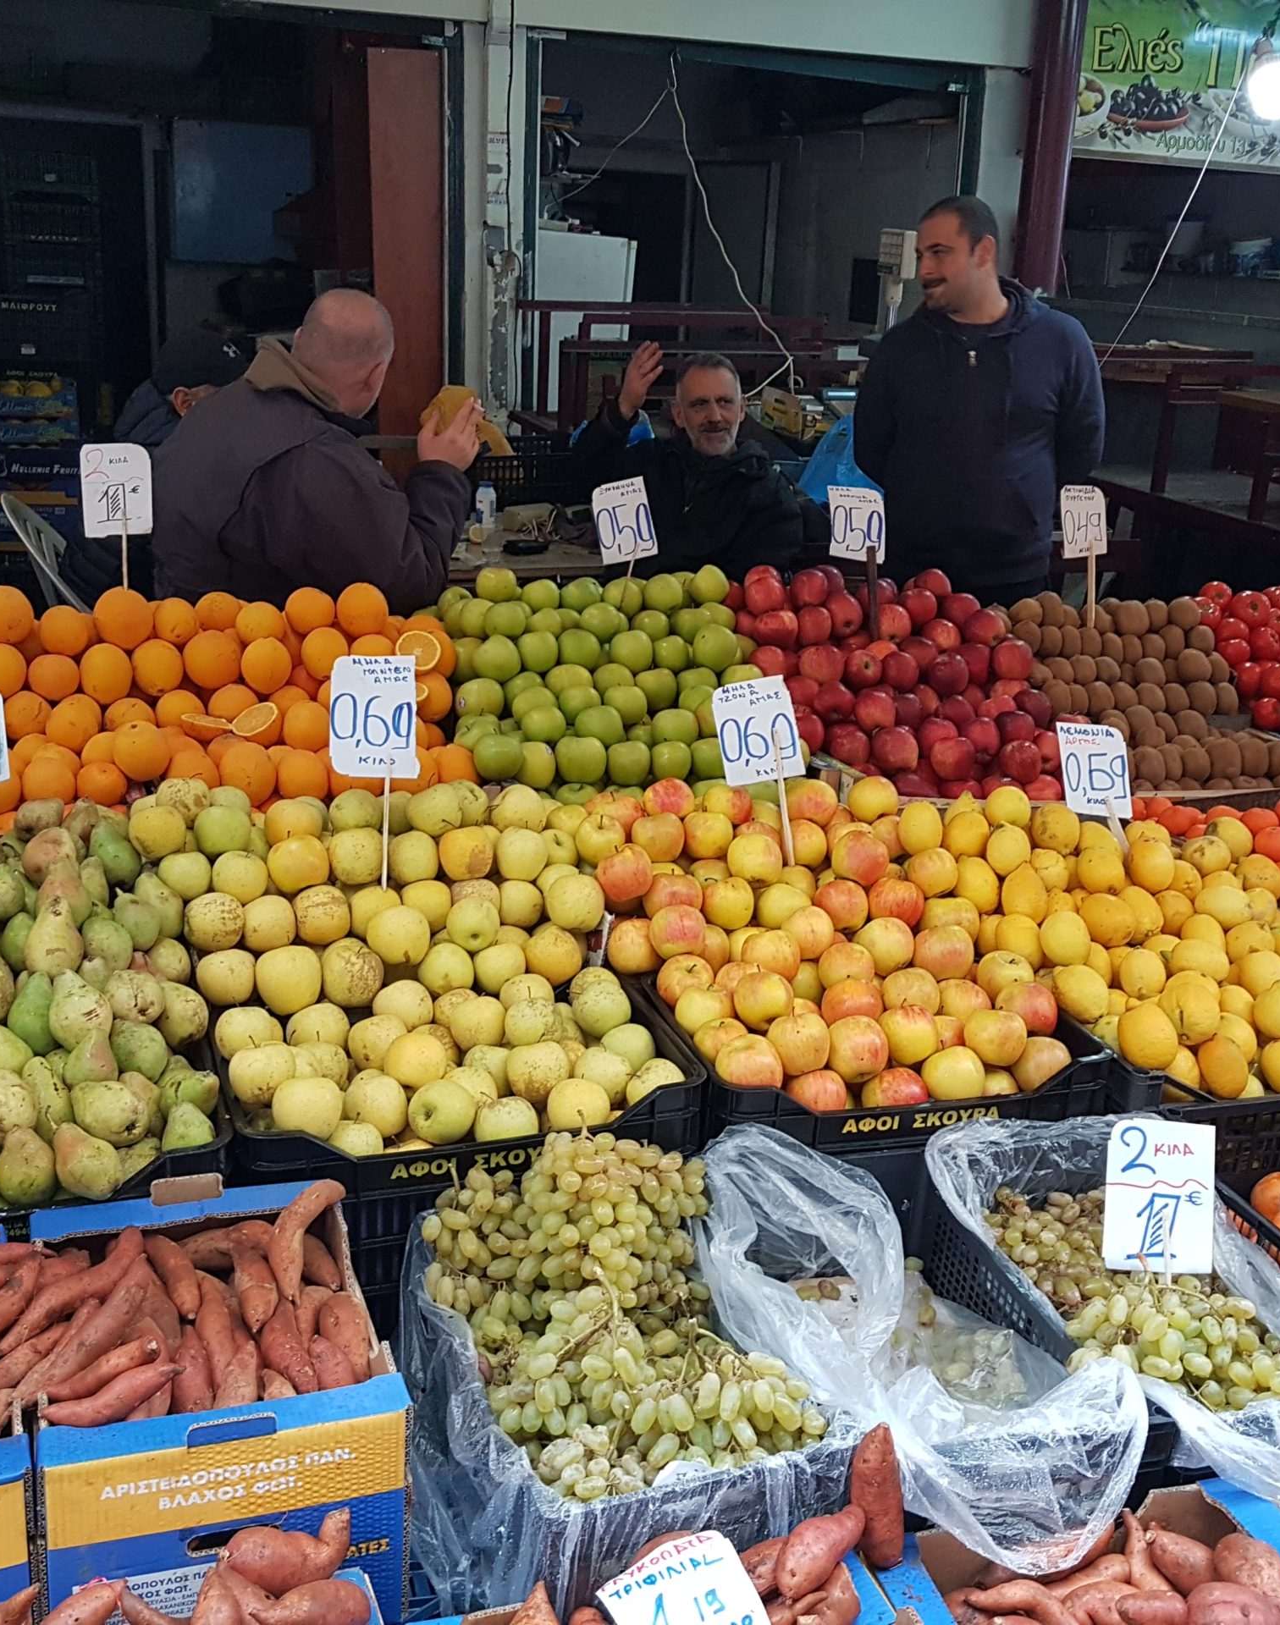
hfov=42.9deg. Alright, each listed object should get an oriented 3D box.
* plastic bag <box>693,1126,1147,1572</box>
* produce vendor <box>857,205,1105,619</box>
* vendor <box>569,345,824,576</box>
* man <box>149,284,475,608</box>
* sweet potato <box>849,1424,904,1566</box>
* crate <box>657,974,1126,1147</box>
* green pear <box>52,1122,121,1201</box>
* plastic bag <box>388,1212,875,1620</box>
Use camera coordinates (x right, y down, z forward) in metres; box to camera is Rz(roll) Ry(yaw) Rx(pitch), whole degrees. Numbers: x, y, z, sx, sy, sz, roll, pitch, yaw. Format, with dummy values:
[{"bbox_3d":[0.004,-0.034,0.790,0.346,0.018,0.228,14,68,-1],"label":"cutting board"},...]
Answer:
[{"bbox_3d":[0.305,0.599,1.829,0.310,0.200,0.490,-3,18,-16],"label":"plastic bag"},{"bbox_3d":[0.694,-0.467,3.701,0.560,1.760,0.360,8,19,17],"label":"produce vendor"},{"bbox_3d":[0.116,-0.412,3.832,0.640,1.360,0.750,6,18,12],"label":"vendor"},{"bbox_3d":[-0.537,-0.312,3.111,0.580,1.300,0.560,-12,23,-38],"label":"man"},{"bbox_3d":[0.210,0.603,1.440,0.045,0.145,0.047,5,-3,-1],"label":"sweet potato"},{"bbox_3d":[0.317,0.336,2.346,0.590,0.110,0.385,-3,18,-16],"label":"crate"},{"bbox_3d":[-0.640,0.406,1.890,0.074,0.103,0.074,-40,9,0],"label":"green pear"},{"bbox_3d":[-0.026,0.609,1.700,0.340,0.240,0.500,-4,19,-19],"label":"plastic bag"}]

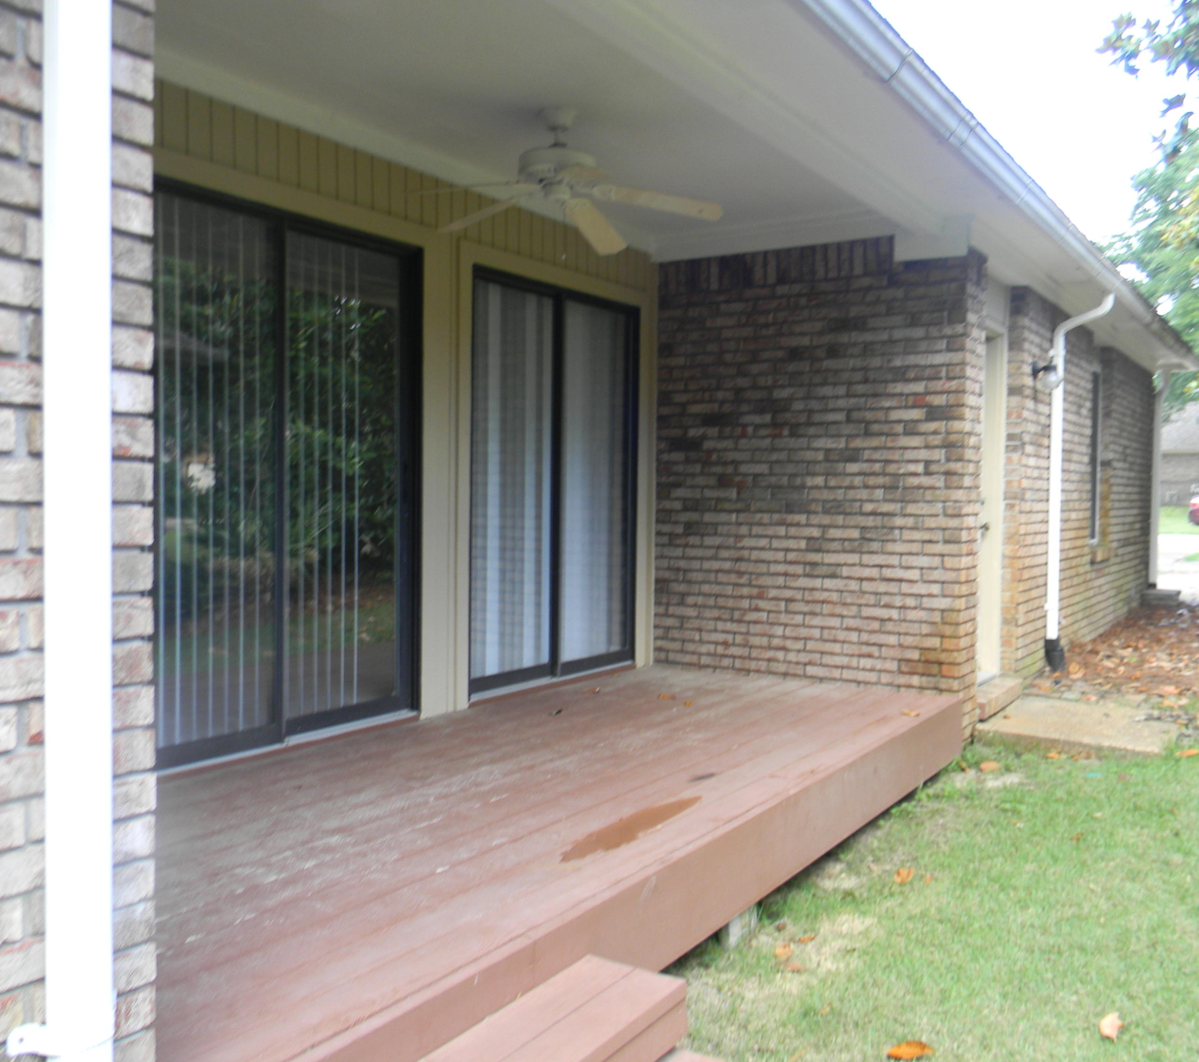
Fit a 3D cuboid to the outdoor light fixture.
[{"bbox_3d":[2.732,-0.943,6.993,0.180,0.187,0.140,2,2,32],"label":"outdoor light fixture"}]

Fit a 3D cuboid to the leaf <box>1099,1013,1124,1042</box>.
[{"bbox_3d":[1.352,1.310,3.024,0.075,0.045,0.090,1,2,24],"label":"leaf"}]

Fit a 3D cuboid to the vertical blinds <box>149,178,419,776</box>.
[{"bbox_3d":[-1.177,-0.181,4.292,0.098,1.986,1.505,2,2,32],"label":"vertical blinds"}]

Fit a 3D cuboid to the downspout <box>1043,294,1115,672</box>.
[{"bbox_3d":[3.126,-0.312,7.465,0.375,2.440,0.110,2,2,32],"label":"downspout"}]

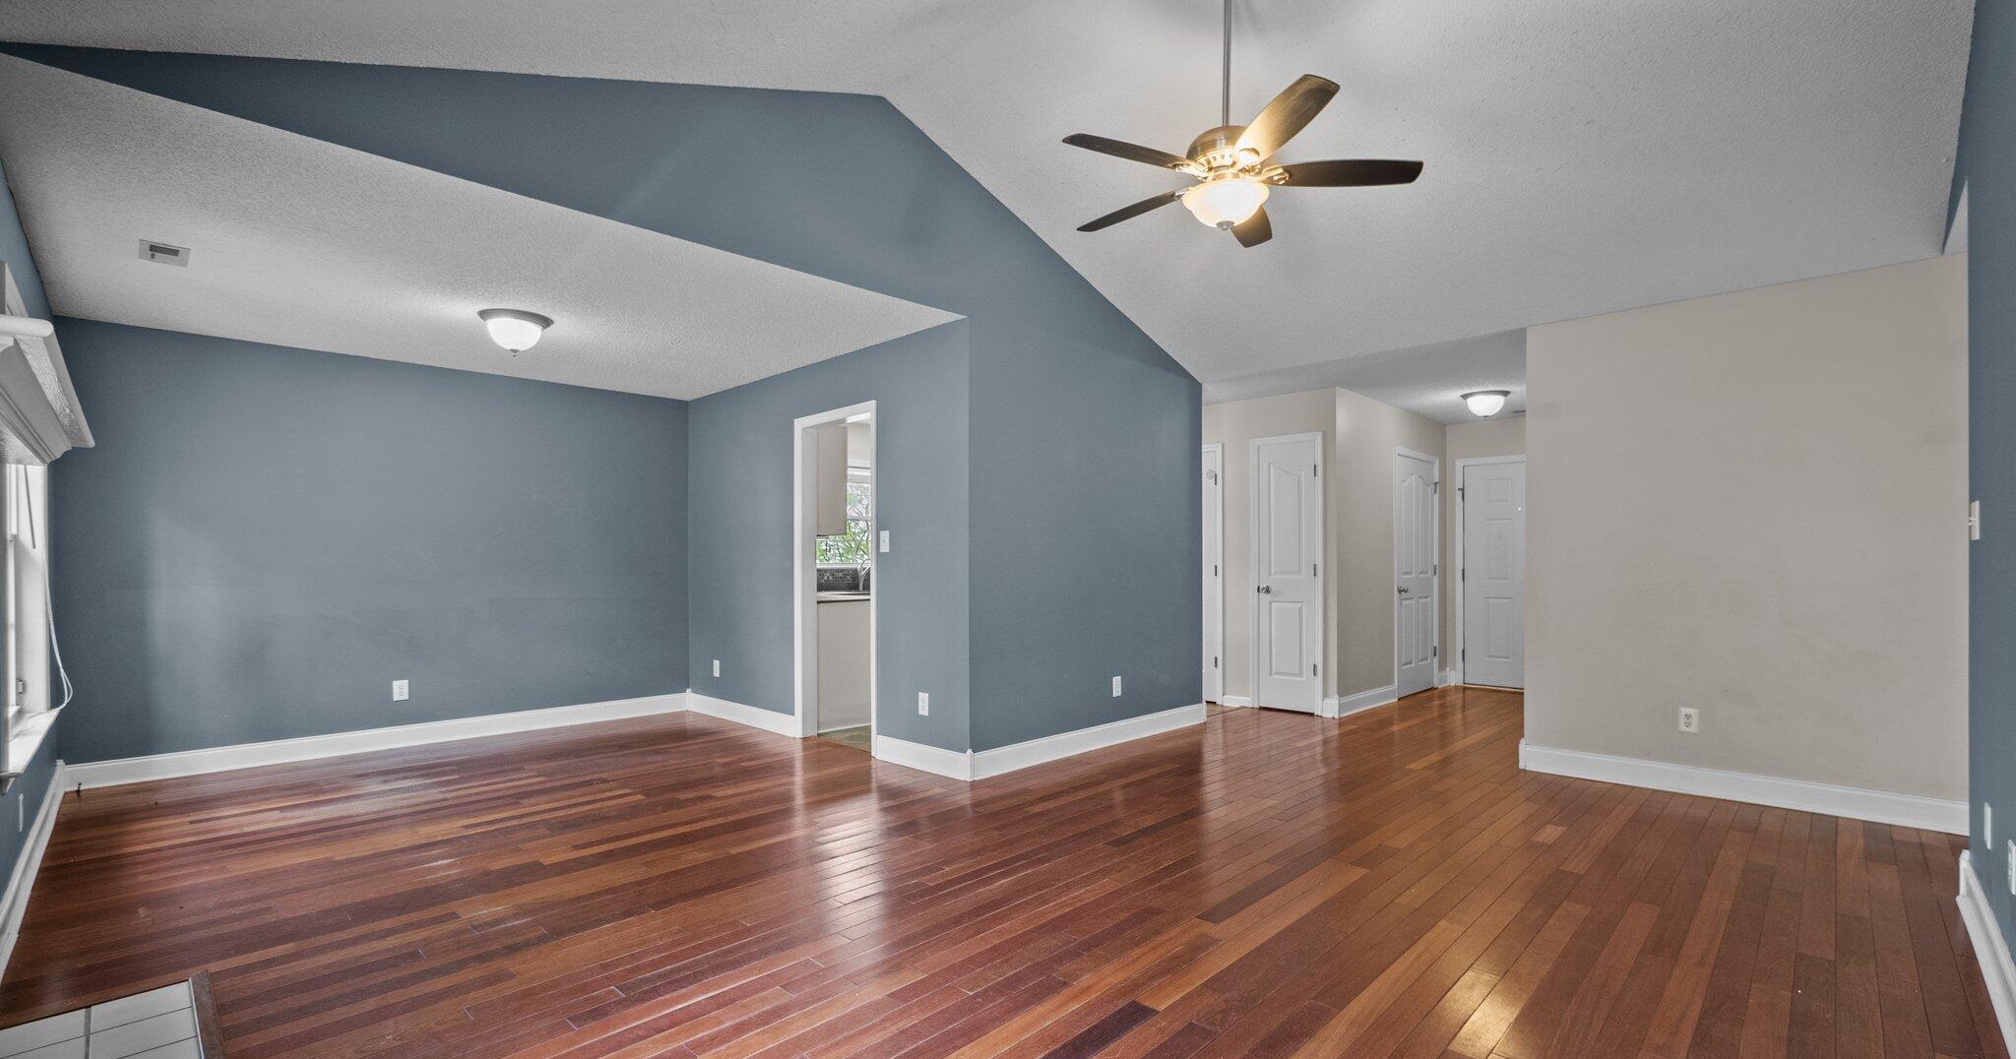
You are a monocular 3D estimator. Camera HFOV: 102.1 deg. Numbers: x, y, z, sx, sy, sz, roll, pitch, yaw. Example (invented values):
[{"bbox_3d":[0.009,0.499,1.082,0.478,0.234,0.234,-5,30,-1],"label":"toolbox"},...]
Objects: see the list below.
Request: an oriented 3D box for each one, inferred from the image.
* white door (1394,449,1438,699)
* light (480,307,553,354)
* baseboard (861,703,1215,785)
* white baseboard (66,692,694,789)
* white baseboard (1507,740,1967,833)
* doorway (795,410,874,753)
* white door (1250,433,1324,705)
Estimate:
[{"bbox_3d":[3.560,0.379,7.084,1.005,2.100,0.060,2,-3,-43],"label":"white door"},{"bbox_3d":[-2.565,-1.010,4.250,0.330,0.175,0.330,2,-2,-44],"label":"light"},{"bbox_3d":[0.351,1.299,5.376,2.251,0.140,0.795,2,-3,-43],"label":"baseboard"},{"bbox_3d":[-3.674,1.318,5.293,3.226,0.137,0.025,2,-3,-44],"label":"white baseboard"},{"bbox_3d":[3.415,1.227,3.938,1.601,0.137,0.025,-3,-3,44],"label":"white baseboard"},{"bbox_3d":[-1.059,0.314,5.178,0.881,2.110,0.140,-3,-3,44],"label":"doorway"},{"bbox_3d":[2.139,0.344,6.272,0.576,2.115,0.060,-2,-3,41],"label":"white door"}]

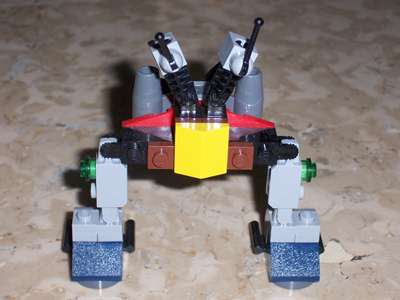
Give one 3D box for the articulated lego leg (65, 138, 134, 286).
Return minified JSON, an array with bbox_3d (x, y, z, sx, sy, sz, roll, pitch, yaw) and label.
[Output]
[{"bbox_3d":[-0.031,0.019,0.312,0.022,0.049,0.018,0,32,0],"label":"articulated lego leg"}]

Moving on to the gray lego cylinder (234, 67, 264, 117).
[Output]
[{"bbox_3d":[0.015,-0.017,0.302,0.008,0.017,0.008,0,29,0],"label":"gray lego cylinder"}]

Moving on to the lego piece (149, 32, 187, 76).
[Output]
[{"bbox_3d":[-0.009,-0.028,0.300,0.008,0.009,0.011,-22,26,0],"label":"lego piece"}]

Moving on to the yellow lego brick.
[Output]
[{"bbox_3d":[0.000,0.000,0.296,0.016,0.016,0.008,0,24,0],"label":"yellow lego brick"}]

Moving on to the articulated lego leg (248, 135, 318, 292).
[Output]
[{"bbox_3d":[0.027,0.019,0.312,0.022,0.049,0.018,0,32,0],"label":"articulated lego leg"}]

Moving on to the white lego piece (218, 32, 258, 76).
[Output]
[{"bbox_3d":[0.011,-0.028,0.298,0.008,0.009,0.011,17,28,-20],"label":"white lego piece"}]

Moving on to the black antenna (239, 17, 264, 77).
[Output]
[{"bbox_3d":[0.015,-0.030,0.289,0.004,0.018,0.004,17,13,1],"label":"black antenna"}]

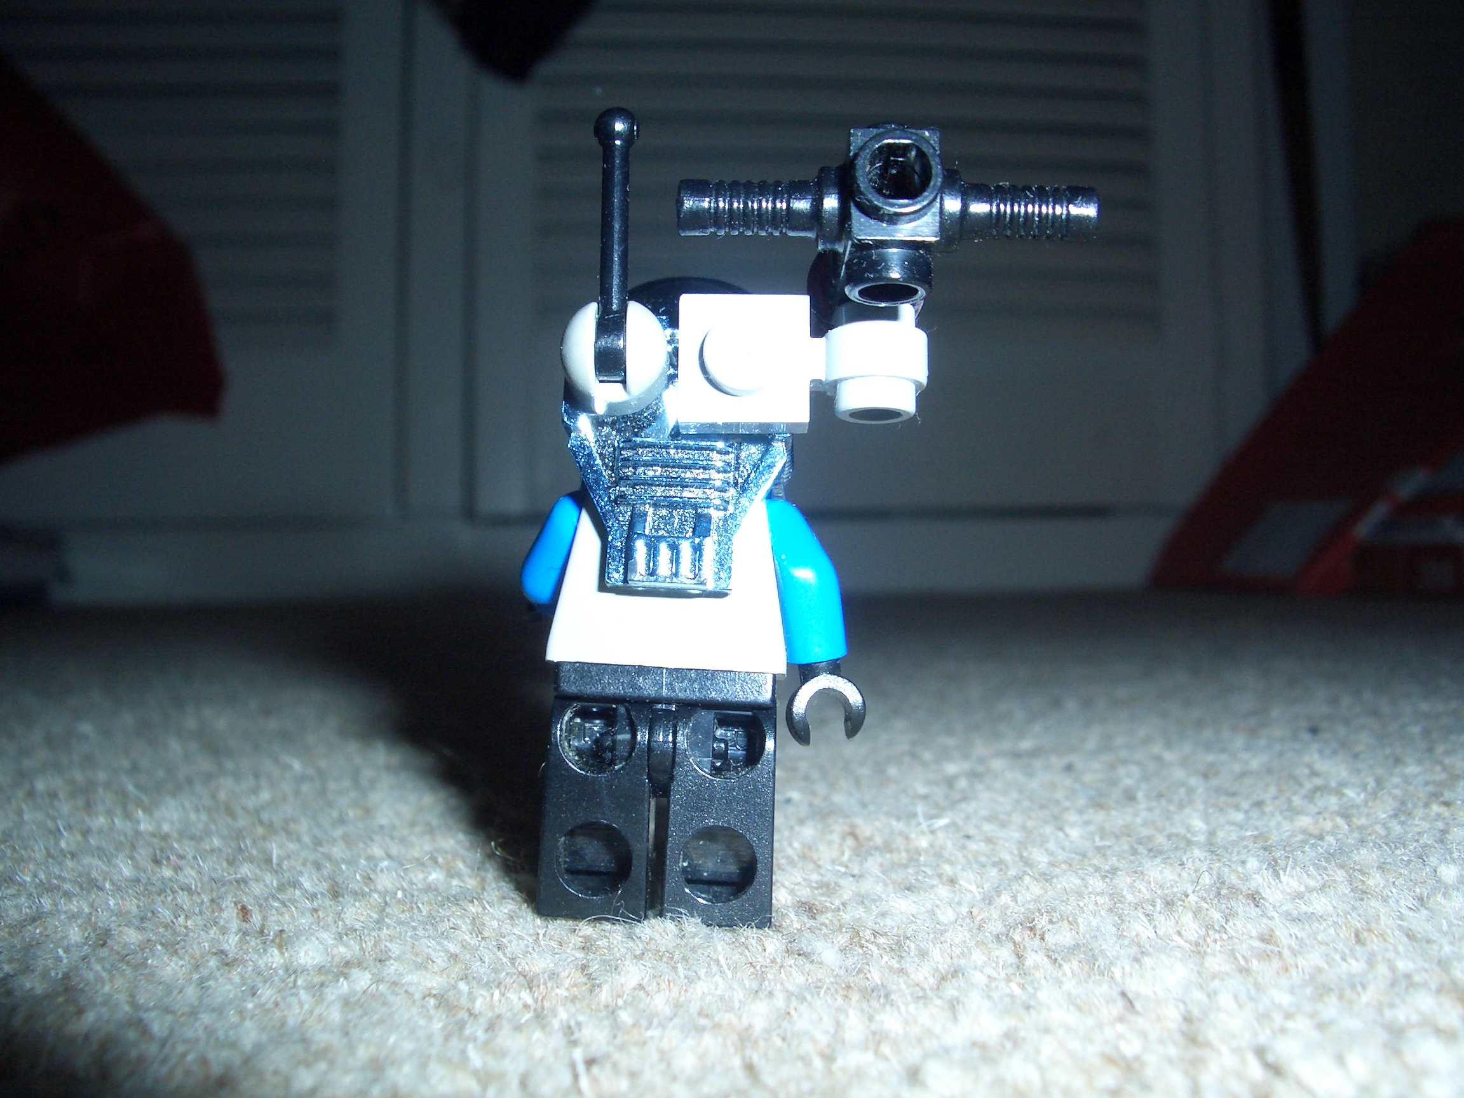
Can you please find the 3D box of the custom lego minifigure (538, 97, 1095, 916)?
[{"bbox_3d":[0.003,-0.001,0.097,0.036,0.051,0.029,2,-4,-1],"label":"custom lego minifigure"}]

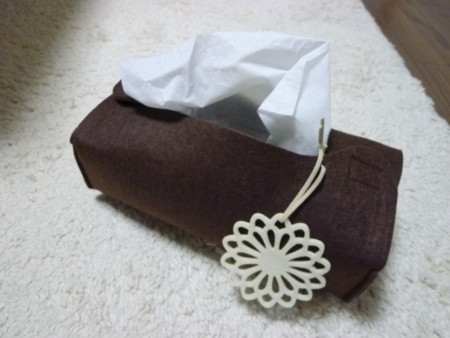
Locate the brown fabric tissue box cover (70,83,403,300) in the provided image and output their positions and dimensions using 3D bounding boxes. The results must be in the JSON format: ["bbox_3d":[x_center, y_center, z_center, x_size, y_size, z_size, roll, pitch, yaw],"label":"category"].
[{"bbox_3d":[0.009,0.003,0.295,0.250,0.068,0.111,21,53,12],"label":"brown fabric tissue box cover"}]

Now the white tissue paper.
[{"bbox_3d":[0.003,-0.070,0.261,0.178,0.078,0.058,21,53,12],"label":"white tissue paper"}]

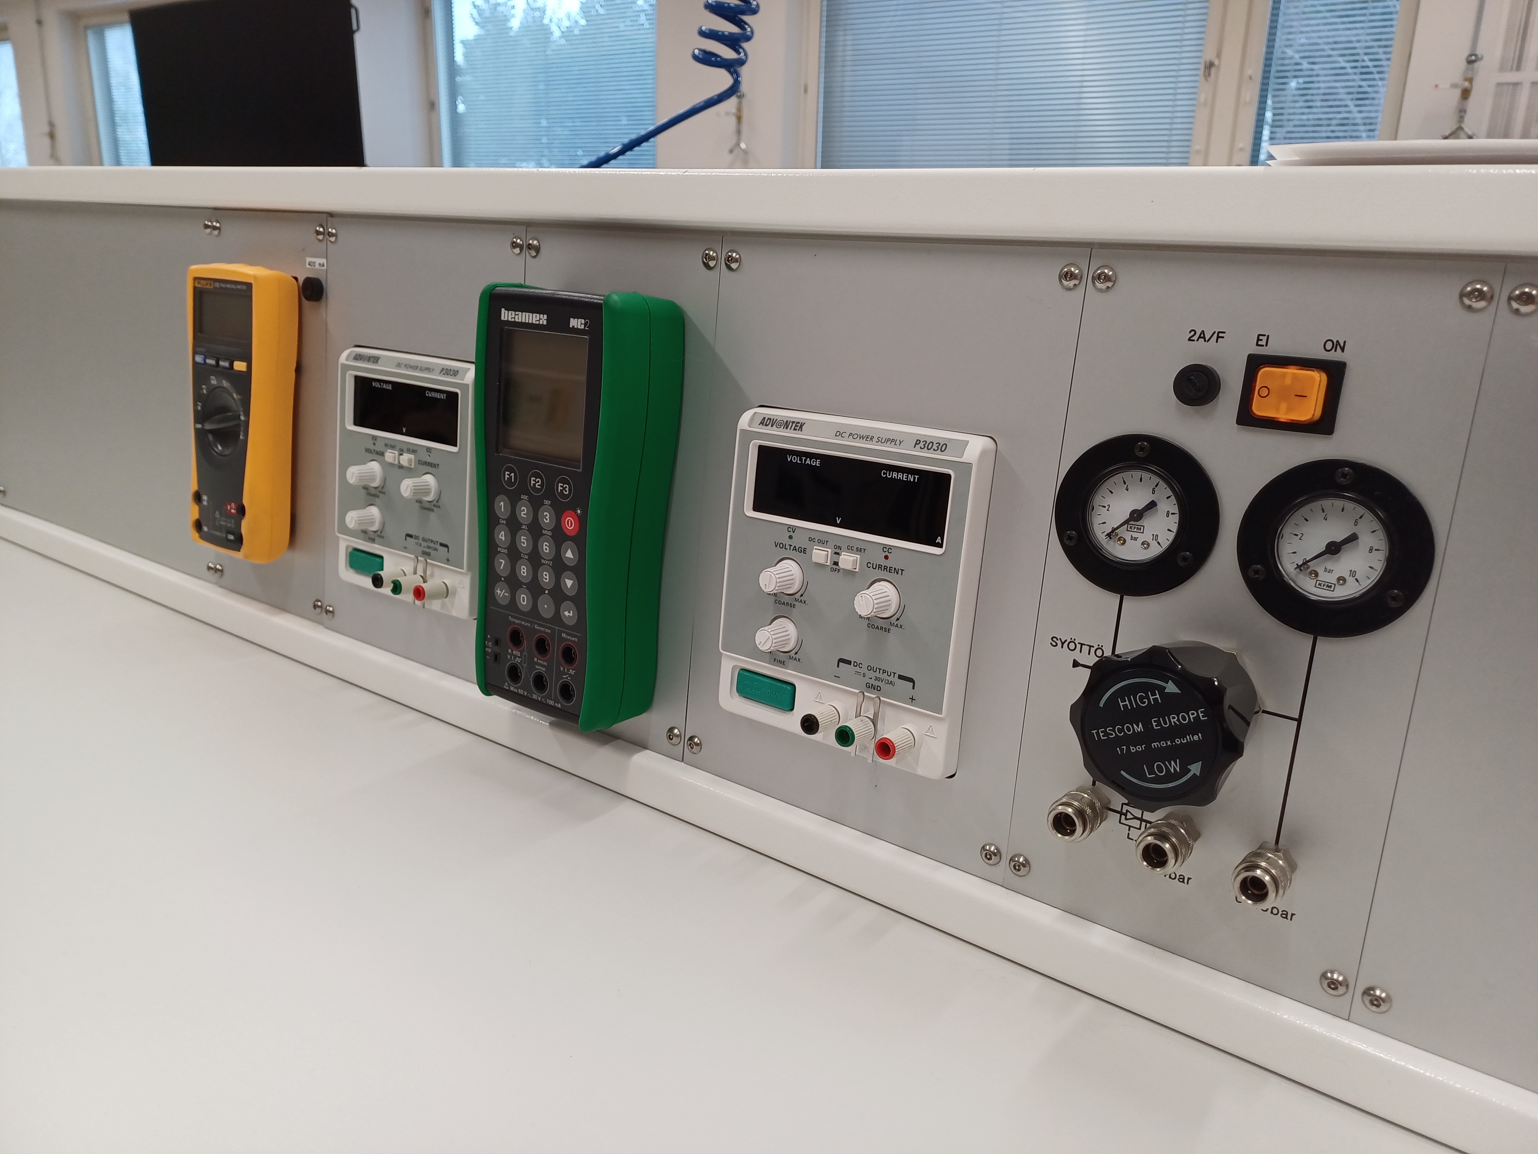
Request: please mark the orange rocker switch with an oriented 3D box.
[{"bbox_3d":[0.181,-0.064,0.388,0.022,0.018,0.008,14,16,34],"label":"orange rocker switch"}]

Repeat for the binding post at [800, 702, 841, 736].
[{"bbox_3d":[0.024,0.066,0.507,0.011,0.011,0.017,14,16,34],"label":"binding post"}]

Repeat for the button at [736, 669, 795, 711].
[{"bbox_3d":[0.000,0.053,0.524,0.033,0.013,0.005,14,15,34],"label":"button"}]

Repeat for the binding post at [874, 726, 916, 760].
[{"bbox_3d":[0.054,0.071,0.473,0.011,0.011,0.017,14,15,34],"label":"binding post"}]

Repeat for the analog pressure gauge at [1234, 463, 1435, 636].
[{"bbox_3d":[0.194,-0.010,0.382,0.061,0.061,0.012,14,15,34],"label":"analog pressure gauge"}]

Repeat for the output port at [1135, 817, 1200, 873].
[{"bbox_3d":[0.149,0.099,0.415,0.017,0.017,0.028,14,15,34],"label":"output port"}]

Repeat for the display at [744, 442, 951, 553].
[{"bbox_3d":[0.035,-0.037,0.495,0.100,0.031,0.005,14,16,34],"label":"display"}]

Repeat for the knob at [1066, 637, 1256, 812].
[{"bbox_3d":[0.148,0.054,0.417,0.062,0.062,0.030,14,16,34],"label":"knob"}]

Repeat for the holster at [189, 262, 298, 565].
[{"bbox_3d":[-0.344,-0.108,0.739,0.087,0.185,0.041,14,16,34],"label":"holster"}]

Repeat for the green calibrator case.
[{"bbox_3d":[-0.102,-0.036,0.574,0.101,0.215,0.049,14,16,34],"label":"green calibrator case"}]

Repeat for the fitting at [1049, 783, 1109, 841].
[{"bbox_3d":[0.121,0.093,0.435,0.017,0.017,0.028,14,15,34],"label":"fitting"}]

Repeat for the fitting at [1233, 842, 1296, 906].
[{"bbox_3d":[0.177,0.106,0.396,0.017,0.017,0.028,14,15,34],"label":"fitting"}]

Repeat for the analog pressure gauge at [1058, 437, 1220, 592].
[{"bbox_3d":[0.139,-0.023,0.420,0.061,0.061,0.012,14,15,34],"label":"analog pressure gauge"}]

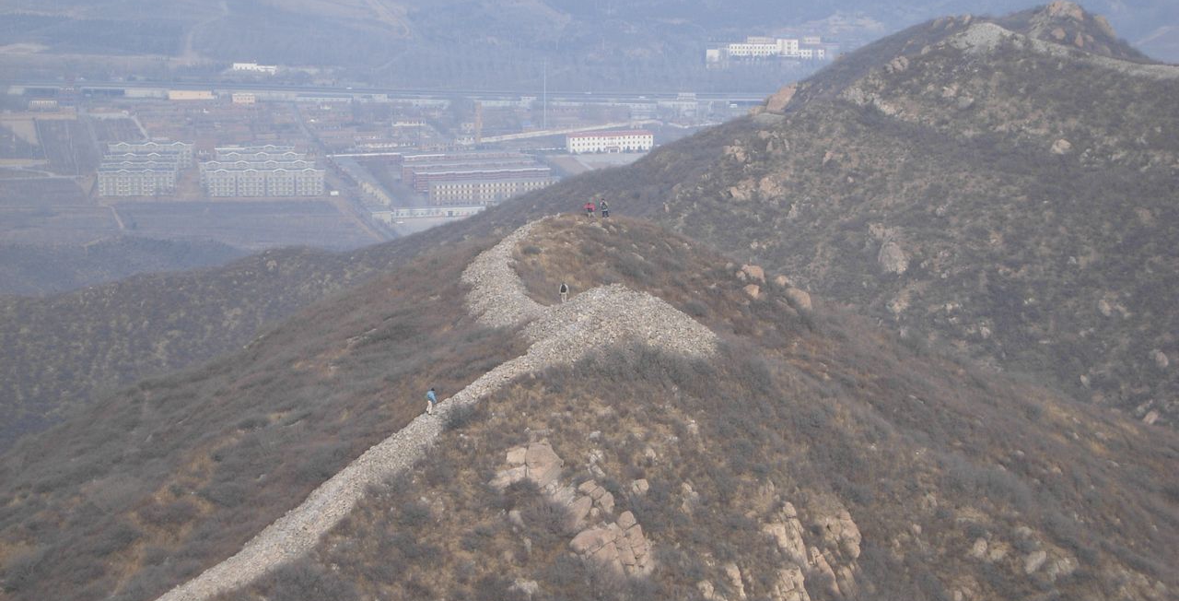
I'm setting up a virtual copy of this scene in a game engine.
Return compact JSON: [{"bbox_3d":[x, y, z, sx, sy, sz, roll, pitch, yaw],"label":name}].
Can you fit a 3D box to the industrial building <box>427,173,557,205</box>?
[{"bbox_3d":[-57.350,-67.130,2633.600,81.420,14.200,13.500,-2,11,-12],"label":"industrial building"}]

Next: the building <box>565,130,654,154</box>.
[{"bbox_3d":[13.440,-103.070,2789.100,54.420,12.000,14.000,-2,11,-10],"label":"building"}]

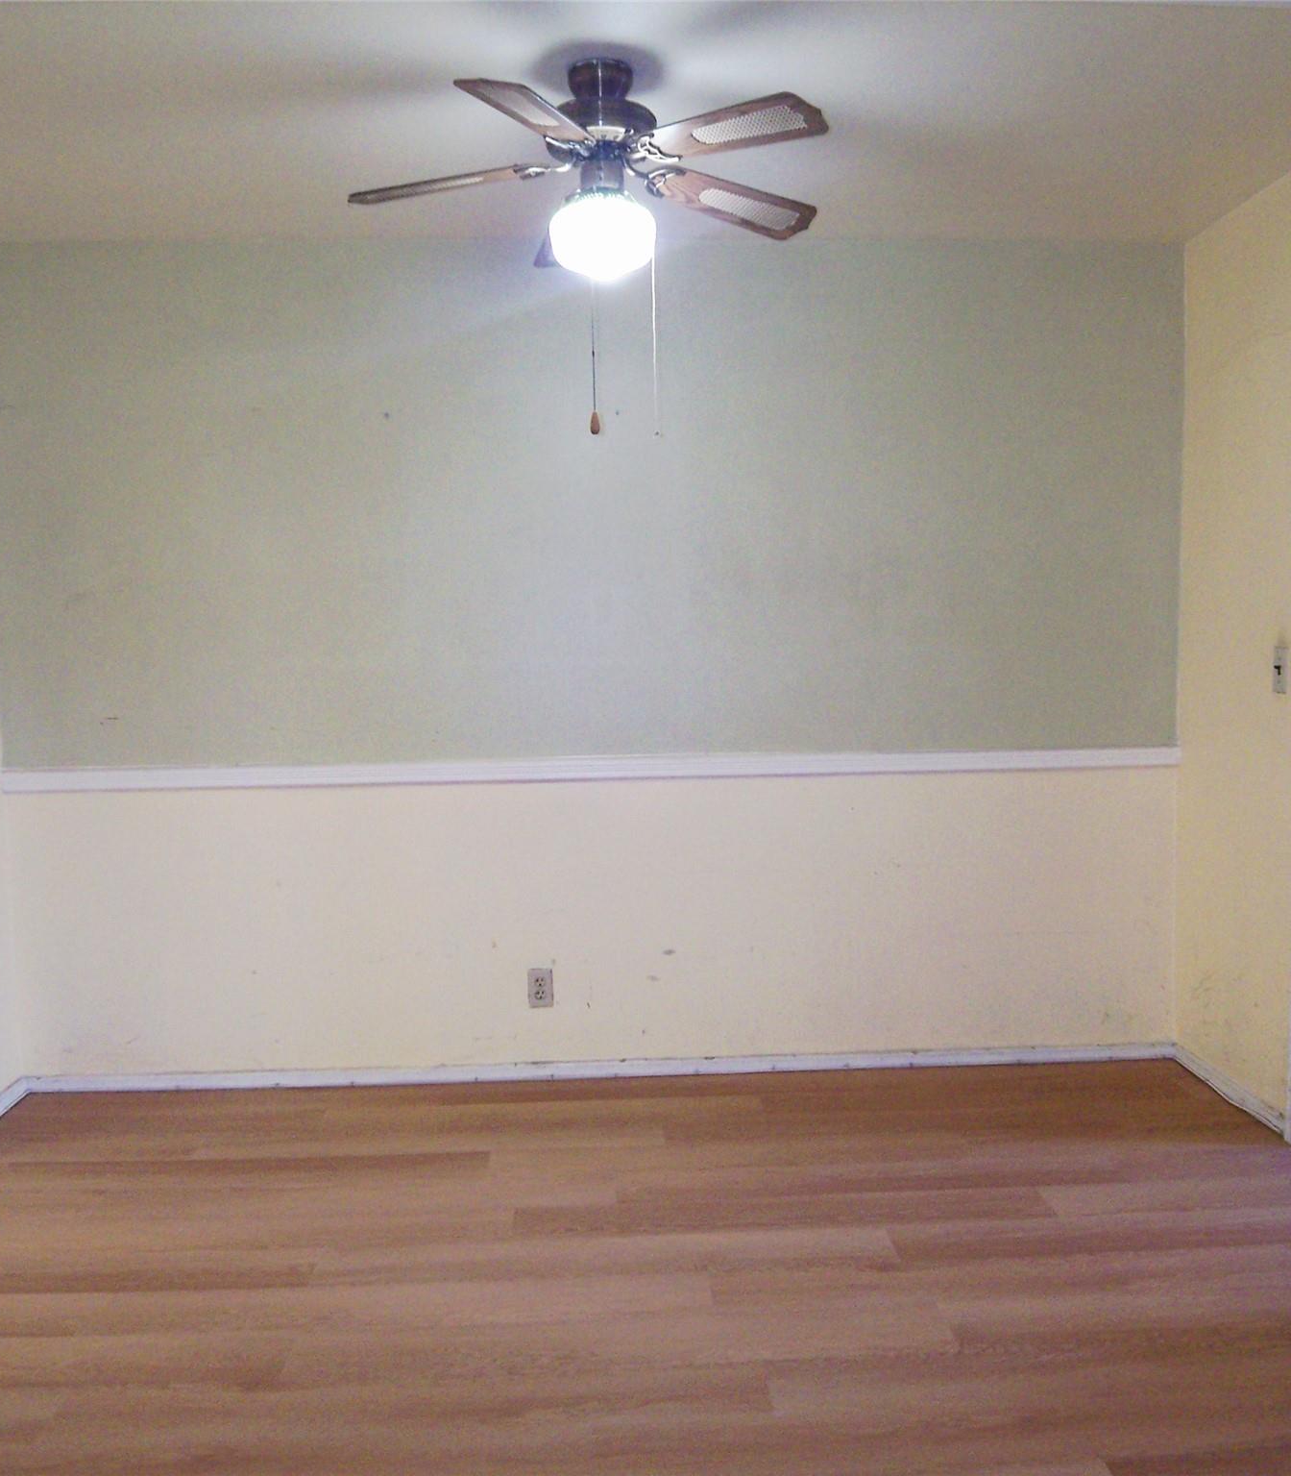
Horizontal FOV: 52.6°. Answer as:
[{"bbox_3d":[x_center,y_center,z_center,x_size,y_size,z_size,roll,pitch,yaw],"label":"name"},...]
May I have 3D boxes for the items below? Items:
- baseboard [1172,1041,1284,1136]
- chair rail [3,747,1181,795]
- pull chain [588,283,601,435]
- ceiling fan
[{"bbox_3d":[1.623,0.977,3.673,0.018,0.054,0.630,-1,4,-3],"label":"baseboard"},{"bbox_3d":[-0.122,0.091,3.834,3.447,0.060,0.025,-1,4,-3],"label":"chair rail"},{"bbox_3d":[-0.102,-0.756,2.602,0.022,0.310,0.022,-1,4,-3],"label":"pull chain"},{"bbox_3d":[-0.104,-1.136,2.660,1.040,0.406,1.040,-1,4,-3],"label":"ceiling fan"}]

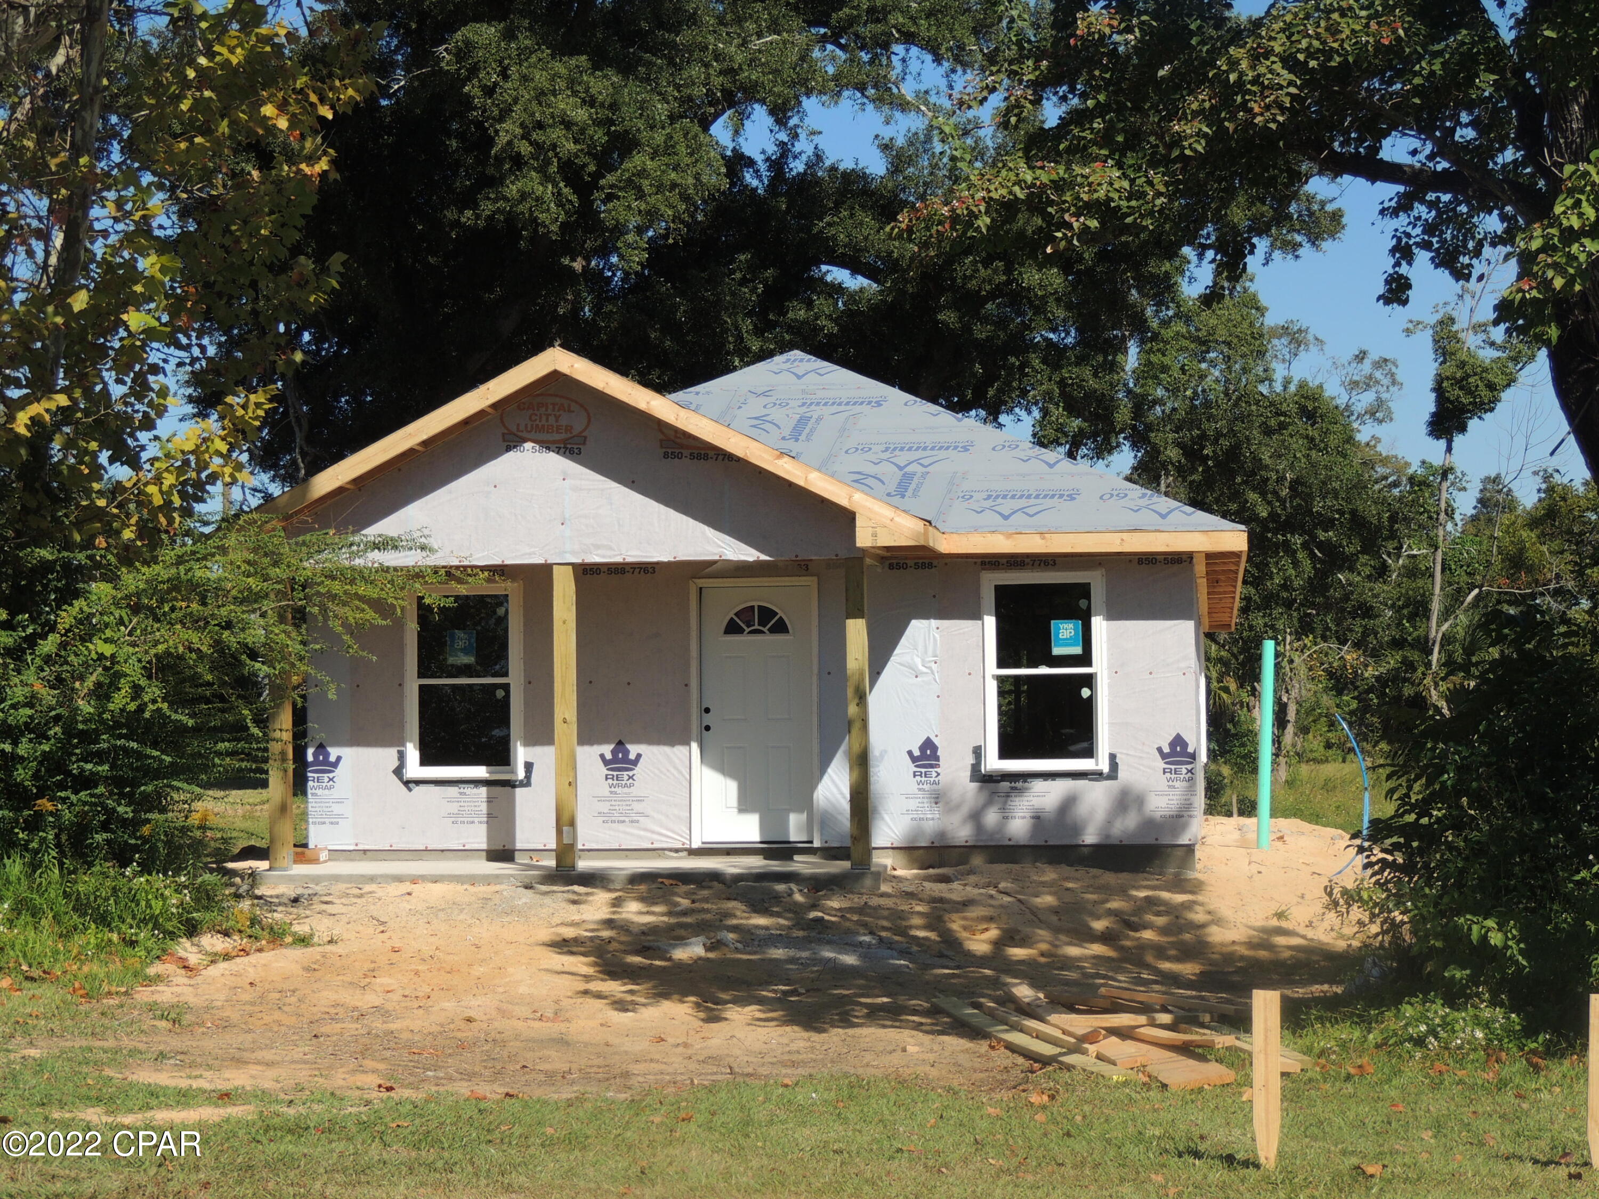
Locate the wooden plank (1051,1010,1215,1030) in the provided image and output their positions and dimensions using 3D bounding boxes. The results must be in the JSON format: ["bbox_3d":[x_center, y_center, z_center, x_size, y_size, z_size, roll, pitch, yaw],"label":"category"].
[{"bbox_3d":[1.524,1.924,14.800,0.745,0.042,0.120,0,-3,-6],"label":"wooden plank"}]

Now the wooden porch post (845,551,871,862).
[{"bbox_3d":[0.435,0.838,23.789,0.140,2.306,0.140,-1,-3,8],"label":"wooden porch post"}]

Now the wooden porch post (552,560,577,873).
[{"bbox_3d":[-1.743,0.880,24.114,0.140,2.286,0.140,-1,-3,8],"label":"wooden porch post"}]

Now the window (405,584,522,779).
[{"bbox_3d":[-2.698,0.664,26.038,0.960,1.570,0.080,-1,-3,8],"label":"window"}]

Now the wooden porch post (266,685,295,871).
[{"bbox_3d":[-3.919,0.910,24.439,0.140,2.280,0.140,-1,-3,8],"label":"wooden porch post"}]

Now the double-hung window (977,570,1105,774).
[{"bbox_3d":[1.920,0.573,25.350,0.960,1.570,0.080,-1,-3,8],"label":"double-hung window"}]

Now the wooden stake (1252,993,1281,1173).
[{"bbox_3d":[1.505,1.549,10.414,0.089,0.580,0.030,-1,-3,8],"label":"wooden stake"}]

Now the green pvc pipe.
[{"bbox_3d":[4.237,1.319,29.346,0.107,1.892,0.107,2,-3,0],"label":"green pvc pipe"}]

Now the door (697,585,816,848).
[{"bbox_3d":[-0.341,0.905,25.735,0.930,2.060,0.070,-1,-3,8],"label":"door"}]

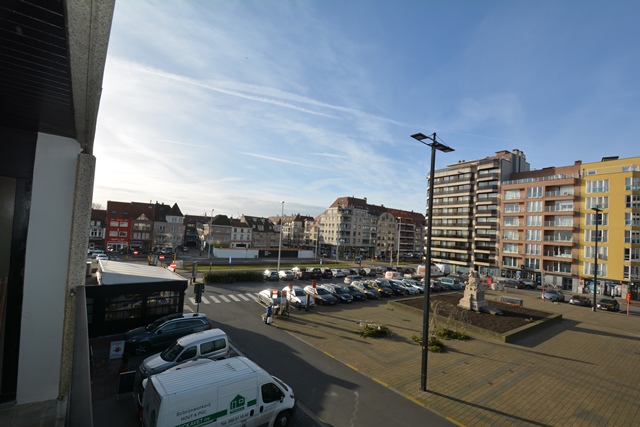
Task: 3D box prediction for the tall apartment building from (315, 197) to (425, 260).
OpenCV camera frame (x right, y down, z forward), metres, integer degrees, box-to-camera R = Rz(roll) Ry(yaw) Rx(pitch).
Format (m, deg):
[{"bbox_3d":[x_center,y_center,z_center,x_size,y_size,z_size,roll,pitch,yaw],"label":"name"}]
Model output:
[{"bbox_3d":[24.810,7.695,123.968,53.350,23.000,17.000,6,-4,-35],"label":"tall apartment building"}]

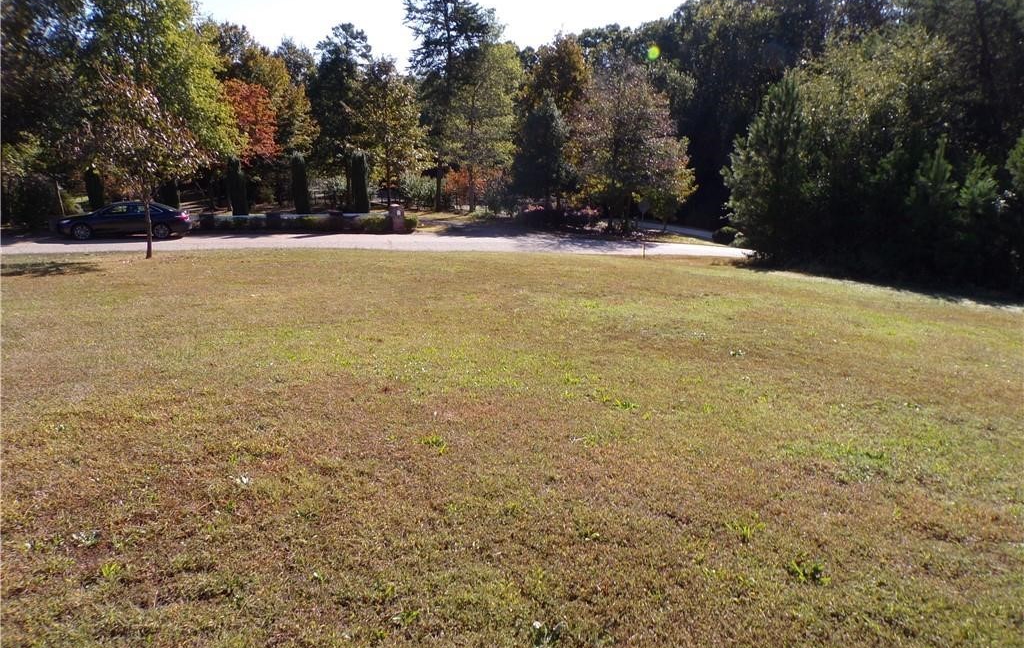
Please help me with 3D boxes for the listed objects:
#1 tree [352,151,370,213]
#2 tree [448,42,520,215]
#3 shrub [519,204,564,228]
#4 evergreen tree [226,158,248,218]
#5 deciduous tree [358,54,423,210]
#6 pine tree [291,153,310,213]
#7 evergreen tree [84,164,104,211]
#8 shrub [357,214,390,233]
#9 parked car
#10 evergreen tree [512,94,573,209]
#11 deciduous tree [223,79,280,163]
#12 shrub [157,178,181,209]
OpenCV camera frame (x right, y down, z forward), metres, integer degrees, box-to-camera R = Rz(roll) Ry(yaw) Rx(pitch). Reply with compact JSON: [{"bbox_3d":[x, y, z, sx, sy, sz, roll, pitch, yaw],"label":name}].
[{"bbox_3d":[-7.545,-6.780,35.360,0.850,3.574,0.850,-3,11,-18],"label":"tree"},{"bbox_3d":[-1.625,-11.985,43.547,4.700,9.990,4.600,0,11,0],"label":"tree"},{"bbox_3d":[1.541,-5.629,37.086,2.400,1.208,1.900,0,10,0],"label":"shrub"},{"bbox_3d":[-12.252,-6.149,31.747,0.880,2.660,0.850,-3,11,-13],"label":"evergreen tree"},{"bbox_3d":[-6.631,-10.345,38.749,3.800,7.870,3.700,0,11,0],"label":"deciduous tree"},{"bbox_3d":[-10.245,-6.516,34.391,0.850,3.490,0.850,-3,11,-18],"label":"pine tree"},{"bbox_3d":[-18.498,-5.663,31.495,0.850,3.016,0.850,-3,11,-18],"label":"evergreen tree"},{"bbox_3d":[-6.163,-4.504,31.824,1.500,0.800,1.100,-3,11,-13],"label":"shrub"},{"bbox_3d":[-15.670,-4.233,28.874,4.850,1.450,1.840,-3,11,-19],"label":"parked car"},{"bbox_3d":[1.760,-9.577,40.959,3.500,7.038,3.300,0,10,0],"label":"evergreen tree"},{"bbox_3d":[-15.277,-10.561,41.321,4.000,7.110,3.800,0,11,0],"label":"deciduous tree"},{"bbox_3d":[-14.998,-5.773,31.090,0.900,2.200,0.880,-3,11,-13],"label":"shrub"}]

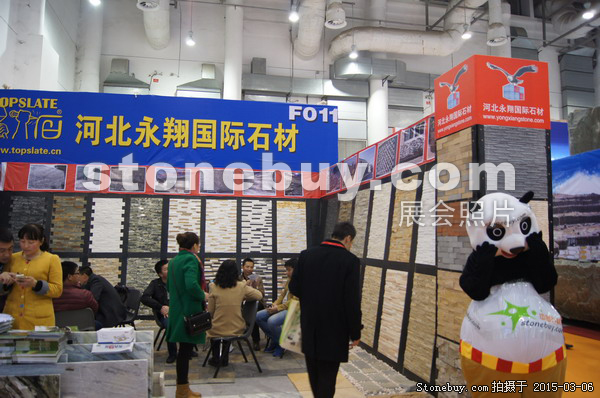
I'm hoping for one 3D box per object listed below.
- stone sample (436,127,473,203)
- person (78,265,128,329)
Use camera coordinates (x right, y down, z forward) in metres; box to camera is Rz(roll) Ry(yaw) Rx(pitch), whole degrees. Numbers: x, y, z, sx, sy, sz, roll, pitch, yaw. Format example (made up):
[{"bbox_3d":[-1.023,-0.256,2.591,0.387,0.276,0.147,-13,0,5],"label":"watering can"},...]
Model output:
[{"bbox_3d":[1.488,-0.302,4.291,0.050,0.644,0.624,1,-5,-13],"label":"stone sample"},{"bbox_3d":[-2.654,1.489,6.037,0.780,1.160,0.520,2,-6,-22],"label":"person"}]

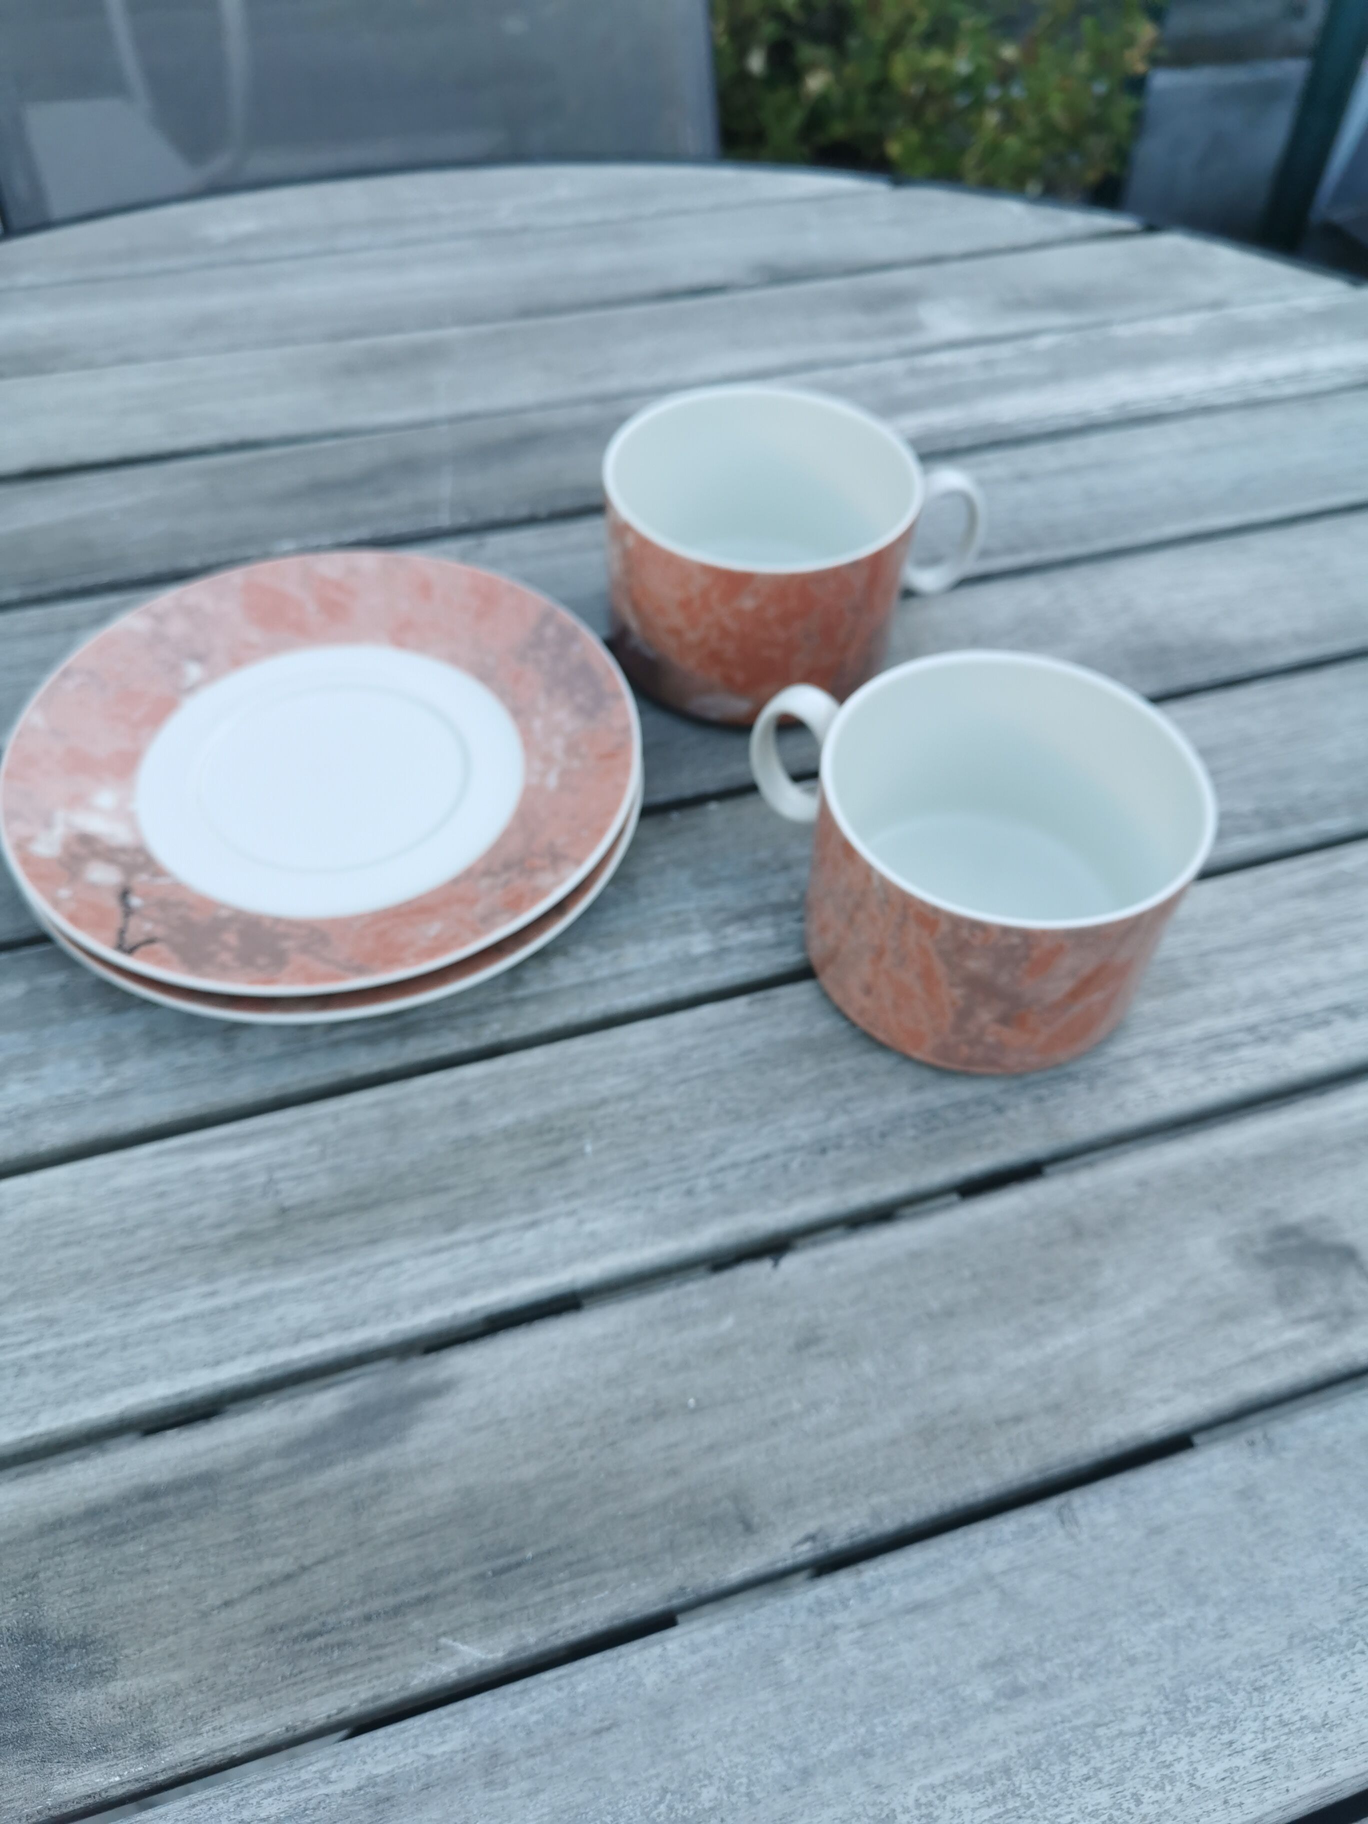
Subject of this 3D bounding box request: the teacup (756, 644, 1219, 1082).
[{"bbox_3d":[0.062,-0.015,0.330,0.104,0.056,0.084,27,55,18],"label":"teacup"}]

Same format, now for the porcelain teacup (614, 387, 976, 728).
[{"bbox_3d":[0.030,-0.098,0.396,0.104,0.056,0.084,-2,51,-4],"label":"porcelain teacup"}]

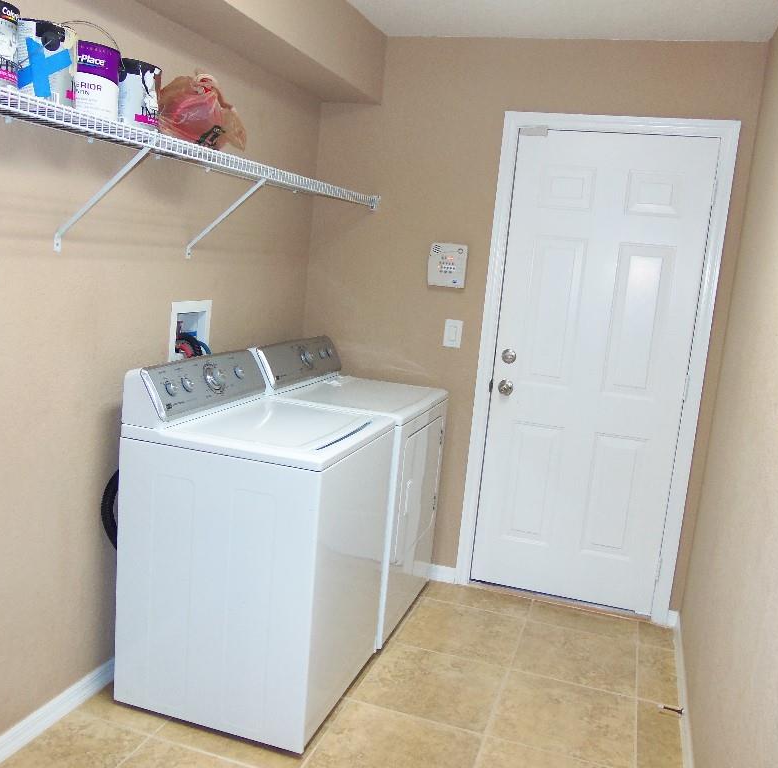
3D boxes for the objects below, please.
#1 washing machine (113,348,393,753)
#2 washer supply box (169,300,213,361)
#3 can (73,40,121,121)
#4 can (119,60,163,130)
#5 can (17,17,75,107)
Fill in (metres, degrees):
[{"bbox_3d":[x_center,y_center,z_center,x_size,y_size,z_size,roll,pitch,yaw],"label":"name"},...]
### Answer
[{"bbox_3d":[-0.417,0.479,2.601,0.680,1.085,0.682,8,9,17],"label":"washing machine"},{"bbox_3d":[-0.758,-0.199,2.863,0.075,0.220,0.270,8,9,17],"label":"washer supply box"},{"bbox_3d":[-0.778,-0.759,1.974,0.165,0.190,0.165,5,9,-1],"label":"can"},{"bbox_3d":[-0.720,-0.778,2.125,0.165,0.190,0.165,5,9,-1],"label":"can"},{"bbox_3d":[-0.829,-0.739,1.820,0.165,0.190,0.165,5,9,-1],"label":"can"}]

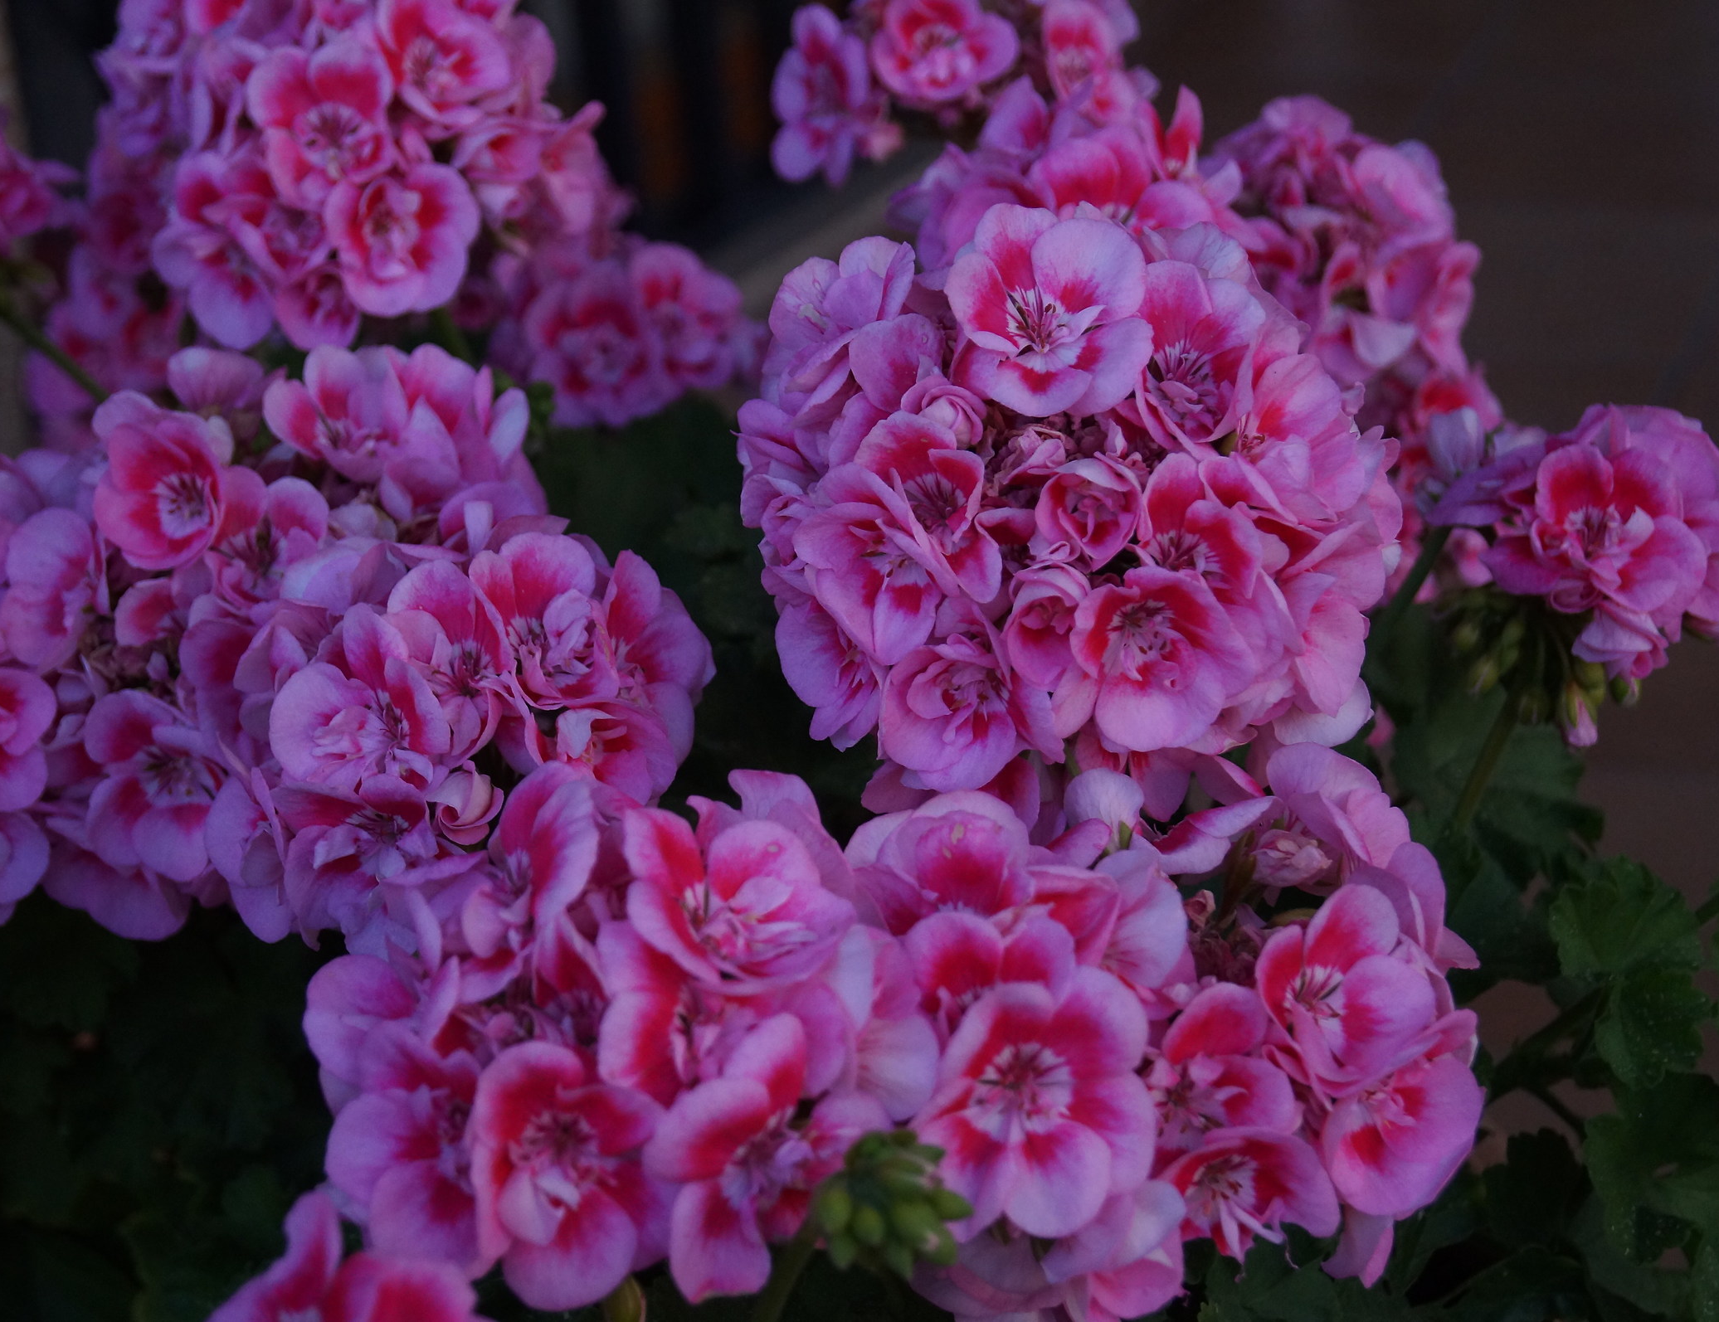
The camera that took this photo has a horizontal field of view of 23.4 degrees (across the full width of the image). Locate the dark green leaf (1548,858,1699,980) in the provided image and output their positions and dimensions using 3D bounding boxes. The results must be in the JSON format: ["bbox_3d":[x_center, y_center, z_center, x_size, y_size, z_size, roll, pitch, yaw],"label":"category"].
[{"bbox_3d":[0.141,0.048,0.765,0.028,0.011,0.024,0,64,0],"label":"dark green leaf"}]

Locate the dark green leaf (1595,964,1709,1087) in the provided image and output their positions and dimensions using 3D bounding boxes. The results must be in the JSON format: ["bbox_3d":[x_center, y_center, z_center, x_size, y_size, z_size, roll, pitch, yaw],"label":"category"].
[{"bbox_3d":[0.145,0.067,0.760,0.021,0.024,0.010,1,-9,-6],"label":"dark green leaf"}]

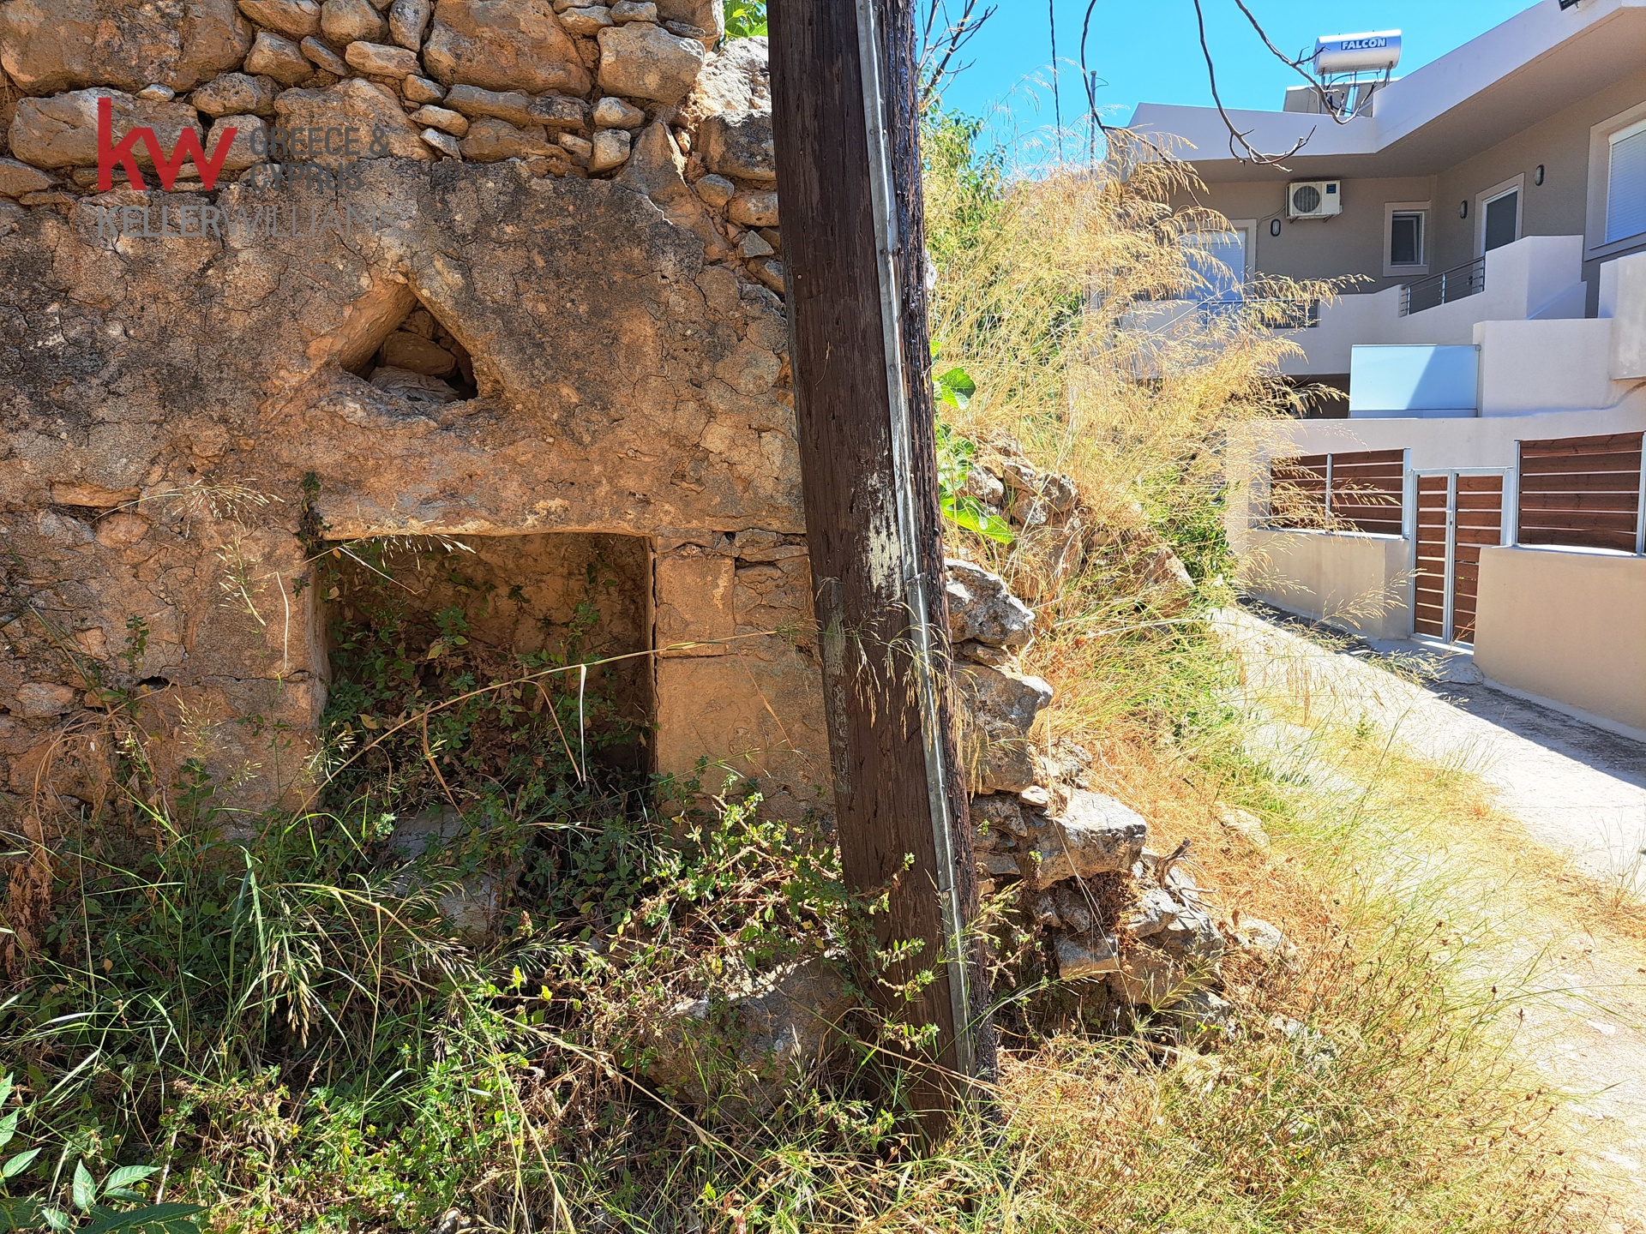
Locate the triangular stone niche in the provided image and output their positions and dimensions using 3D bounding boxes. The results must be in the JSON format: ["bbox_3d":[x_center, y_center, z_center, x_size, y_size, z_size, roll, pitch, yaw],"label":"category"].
[{"bbox_3d":[-1.115,-0.720,3.120,0.370,0.300,0.240,1,1,0],"label":"triangular stone niche"}]

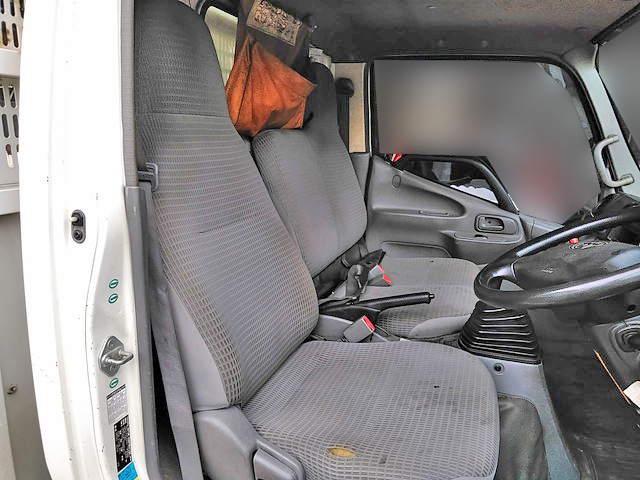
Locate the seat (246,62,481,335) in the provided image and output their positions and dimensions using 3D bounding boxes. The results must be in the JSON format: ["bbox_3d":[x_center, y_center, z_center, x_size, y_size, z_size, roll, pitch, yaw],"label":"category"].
[{"bbox_3d":[0.216,-0.170,1.803,0.760,0.960,0.780,3,12,19],"label":"seat"}]

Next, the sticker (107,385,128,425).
[{"bbox_3d":[-0.336,0.274,0.829,0.004,0.052,0.043,3,12,19],"label":"sticker"}]

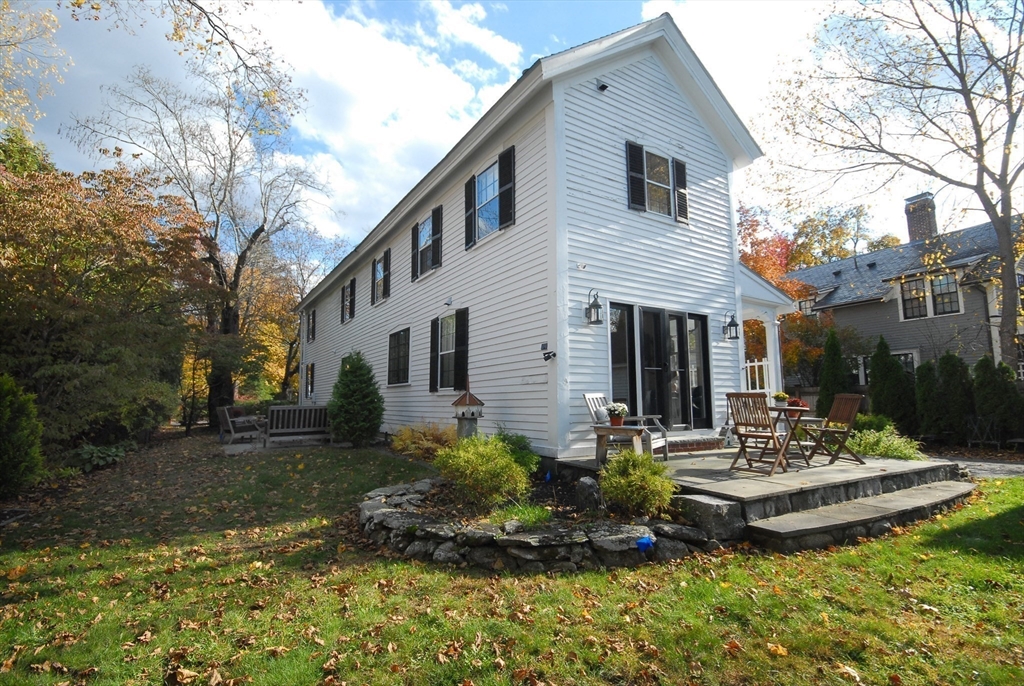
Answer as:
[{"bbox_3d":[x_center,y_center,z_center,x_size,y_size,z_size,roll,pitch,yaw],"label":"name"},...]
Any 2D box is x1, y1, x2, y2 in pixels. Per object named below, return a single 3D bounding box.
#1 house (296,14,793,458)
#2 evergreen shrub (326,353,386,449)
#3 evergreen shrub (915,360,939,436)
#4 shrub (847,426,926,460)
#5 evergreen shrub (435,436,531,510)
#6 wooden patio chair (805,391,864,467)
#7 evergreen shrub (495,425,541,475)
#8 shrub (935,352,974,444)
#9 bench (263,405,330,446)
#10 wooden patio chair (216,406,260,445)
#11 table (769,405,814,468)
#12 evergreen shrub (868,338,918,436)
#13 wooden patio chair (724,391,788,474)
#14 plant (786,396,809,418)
[{"bbox_3d":[-2.890,-0.798,18.654,7.100,8.000,23.600,4,-8,-32],"label":"house"},{"bbox_3d":[-3.505,1.264,11.036,1.270,2.172,1.250,4,-9,-32],"label":"evergreen shrub"},{"bbox_3d":[10.469,1.411,12.200,0.720,2.000,0.720,4,-8,-32],"label":"evergreen shrub"},{"bbox_3d":[5.427,1.472,7.107,0.900,0.500,1.050,4,-8,-32],"label":"shrub"},{"bbox_3d":[-0.301,1.259,4.780,0.880,0.690,0.860,0,-7,0],"label":"evergreen shrub"},{"bbox_3d":[4.310,1.126,6.412,0.520,0.880,0.490,-1,-7,3],"label":"wooden patio chair"},{"bbox_3d":[0.035,1.528,6.750,0.760,0.761,0.720,0,-7,0],"label":"evergreen shrub"},{"bbox_3d":[11.547,1.435,12.706,0.820,2.399,0.820,3,-8,-24],"label":"shrub"},{"bbox_3d":[-5.084,1.985,11.604,1.500,0.900,0.620,5,-9,-38],"label":"bench"},{"bbox_3d":[-6.949,2.082,12.317,0.700,0.900,0.820,-7,-10,44],"label":"wooden patio chair"},{"bbox_3d":[3.500,1.196,6.255,0.670,0.705,0.670,2,-7,-15],"label":"table"},{"bbox_3d":[10.972,1.292,14.015,1.080,3.015,1.020,3,-8,-24],"label":"evergreen shrub"},{"bbox_3d":[2.843,1.027,5.566,0.520,0.880,0.490,4,-8,-31],"label":"wooden patio chair"},{"bbox_3d":[4.473,1.017,7.600,0.360,0.330,0.360,4,-8,-32],"label":"plant"}]

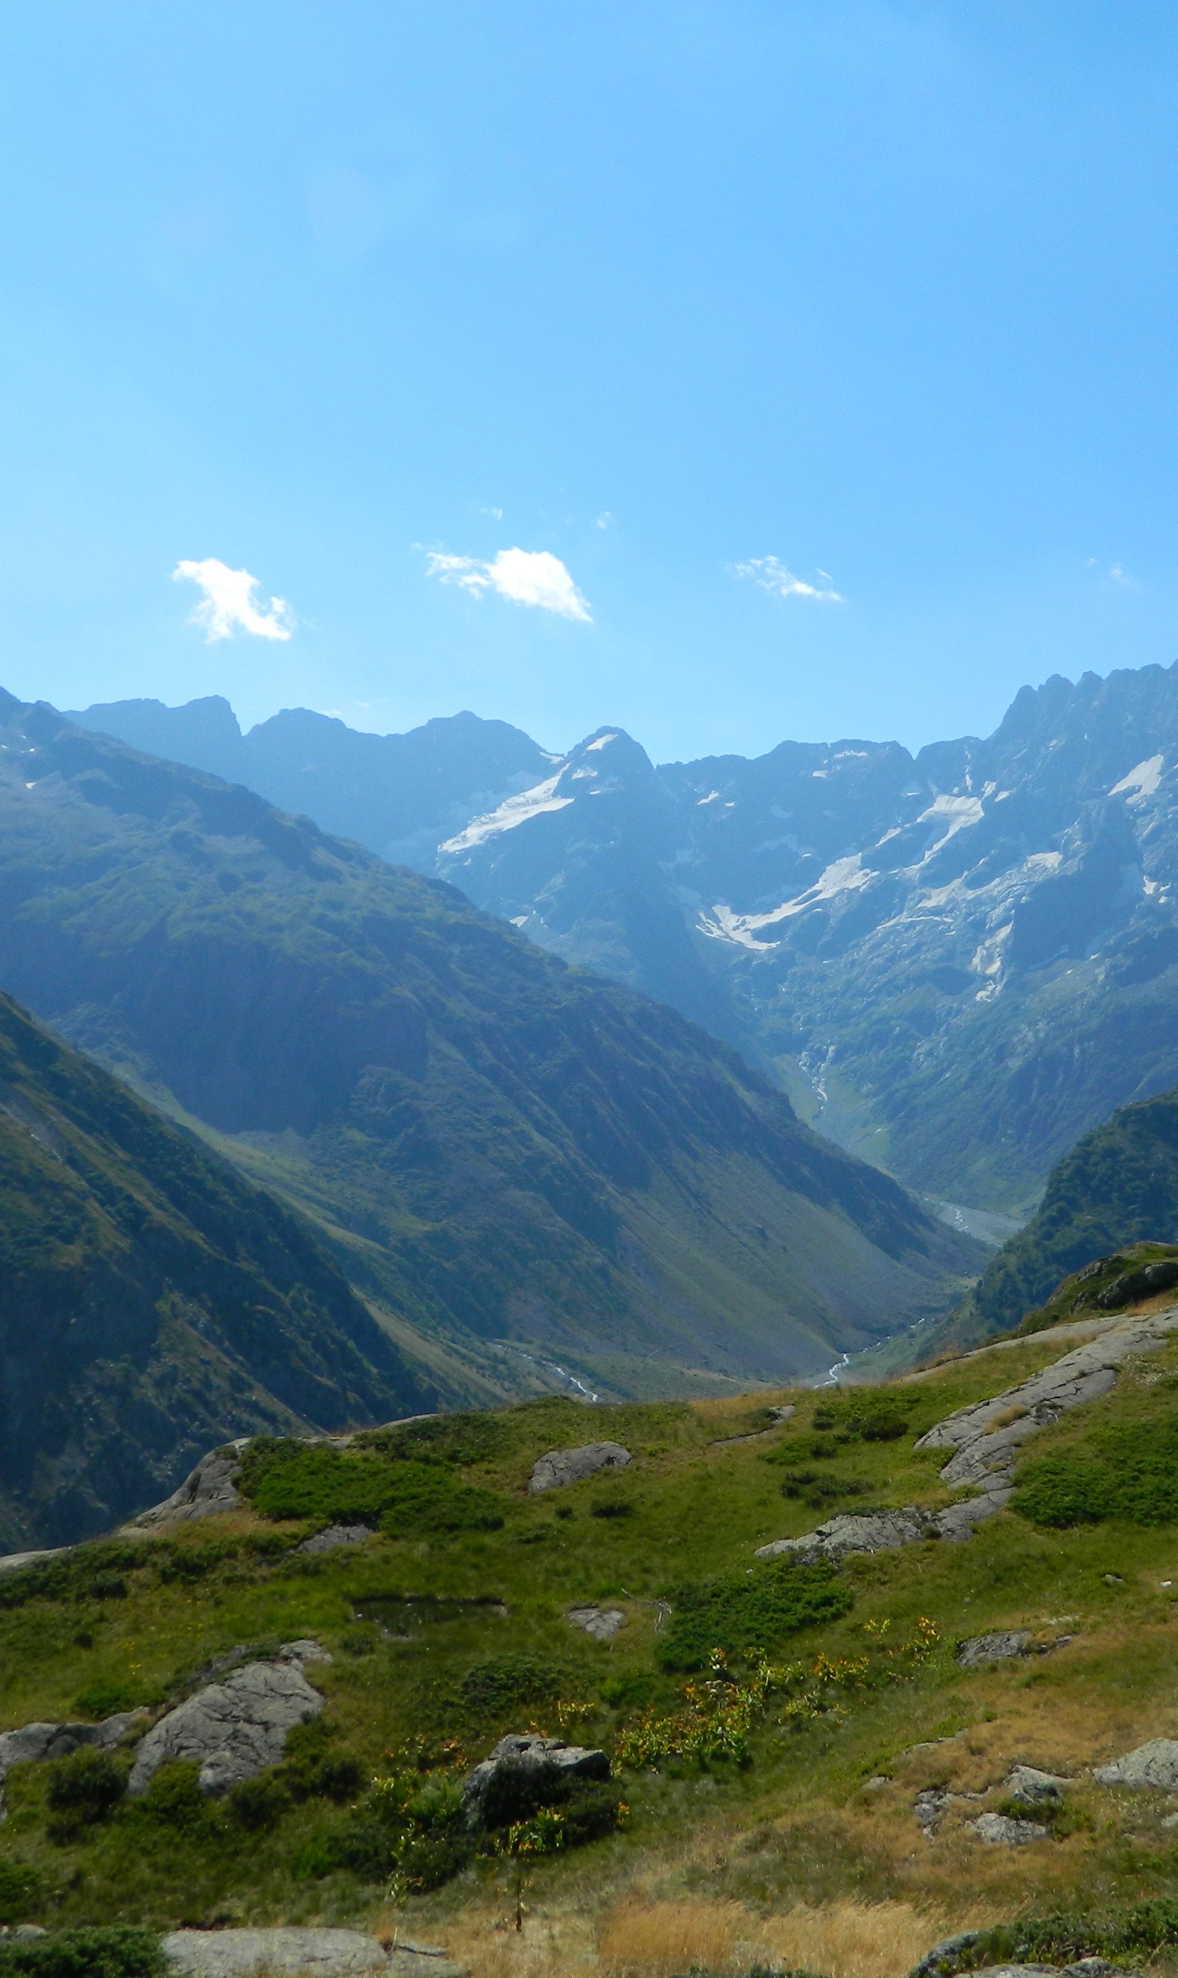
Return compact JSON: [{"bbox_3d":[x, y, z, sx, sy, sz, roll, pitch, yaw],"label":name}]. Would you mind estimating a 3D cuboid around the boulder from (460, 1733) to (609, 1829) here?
[{"bbox_3d":[-0.487,7.062,17.000,1.280,0.680,0.950,0,-2,0],"label":"boulder"}]

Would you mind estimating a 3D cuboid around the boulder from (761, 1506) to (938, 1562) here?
[{"bbox_3d":[3.838,8.155,28.500,2.570,0.550,1.400,0,-2,0],"label":"boulder"}]

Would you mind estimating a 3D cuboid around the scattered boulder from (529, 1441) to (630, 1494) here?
[{"bbox_3d":[-0.166,8.533,34.000,1.780,0.700,1.300,0,-2,0],"label":"scattered boulder"}]

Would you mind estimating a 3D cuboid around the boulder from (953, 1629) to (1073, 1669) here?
[{"bbox_3d":[4.791,7.443,21.500,1.240,0.300,0.800,0,-2,0],"label":"boulder"}]

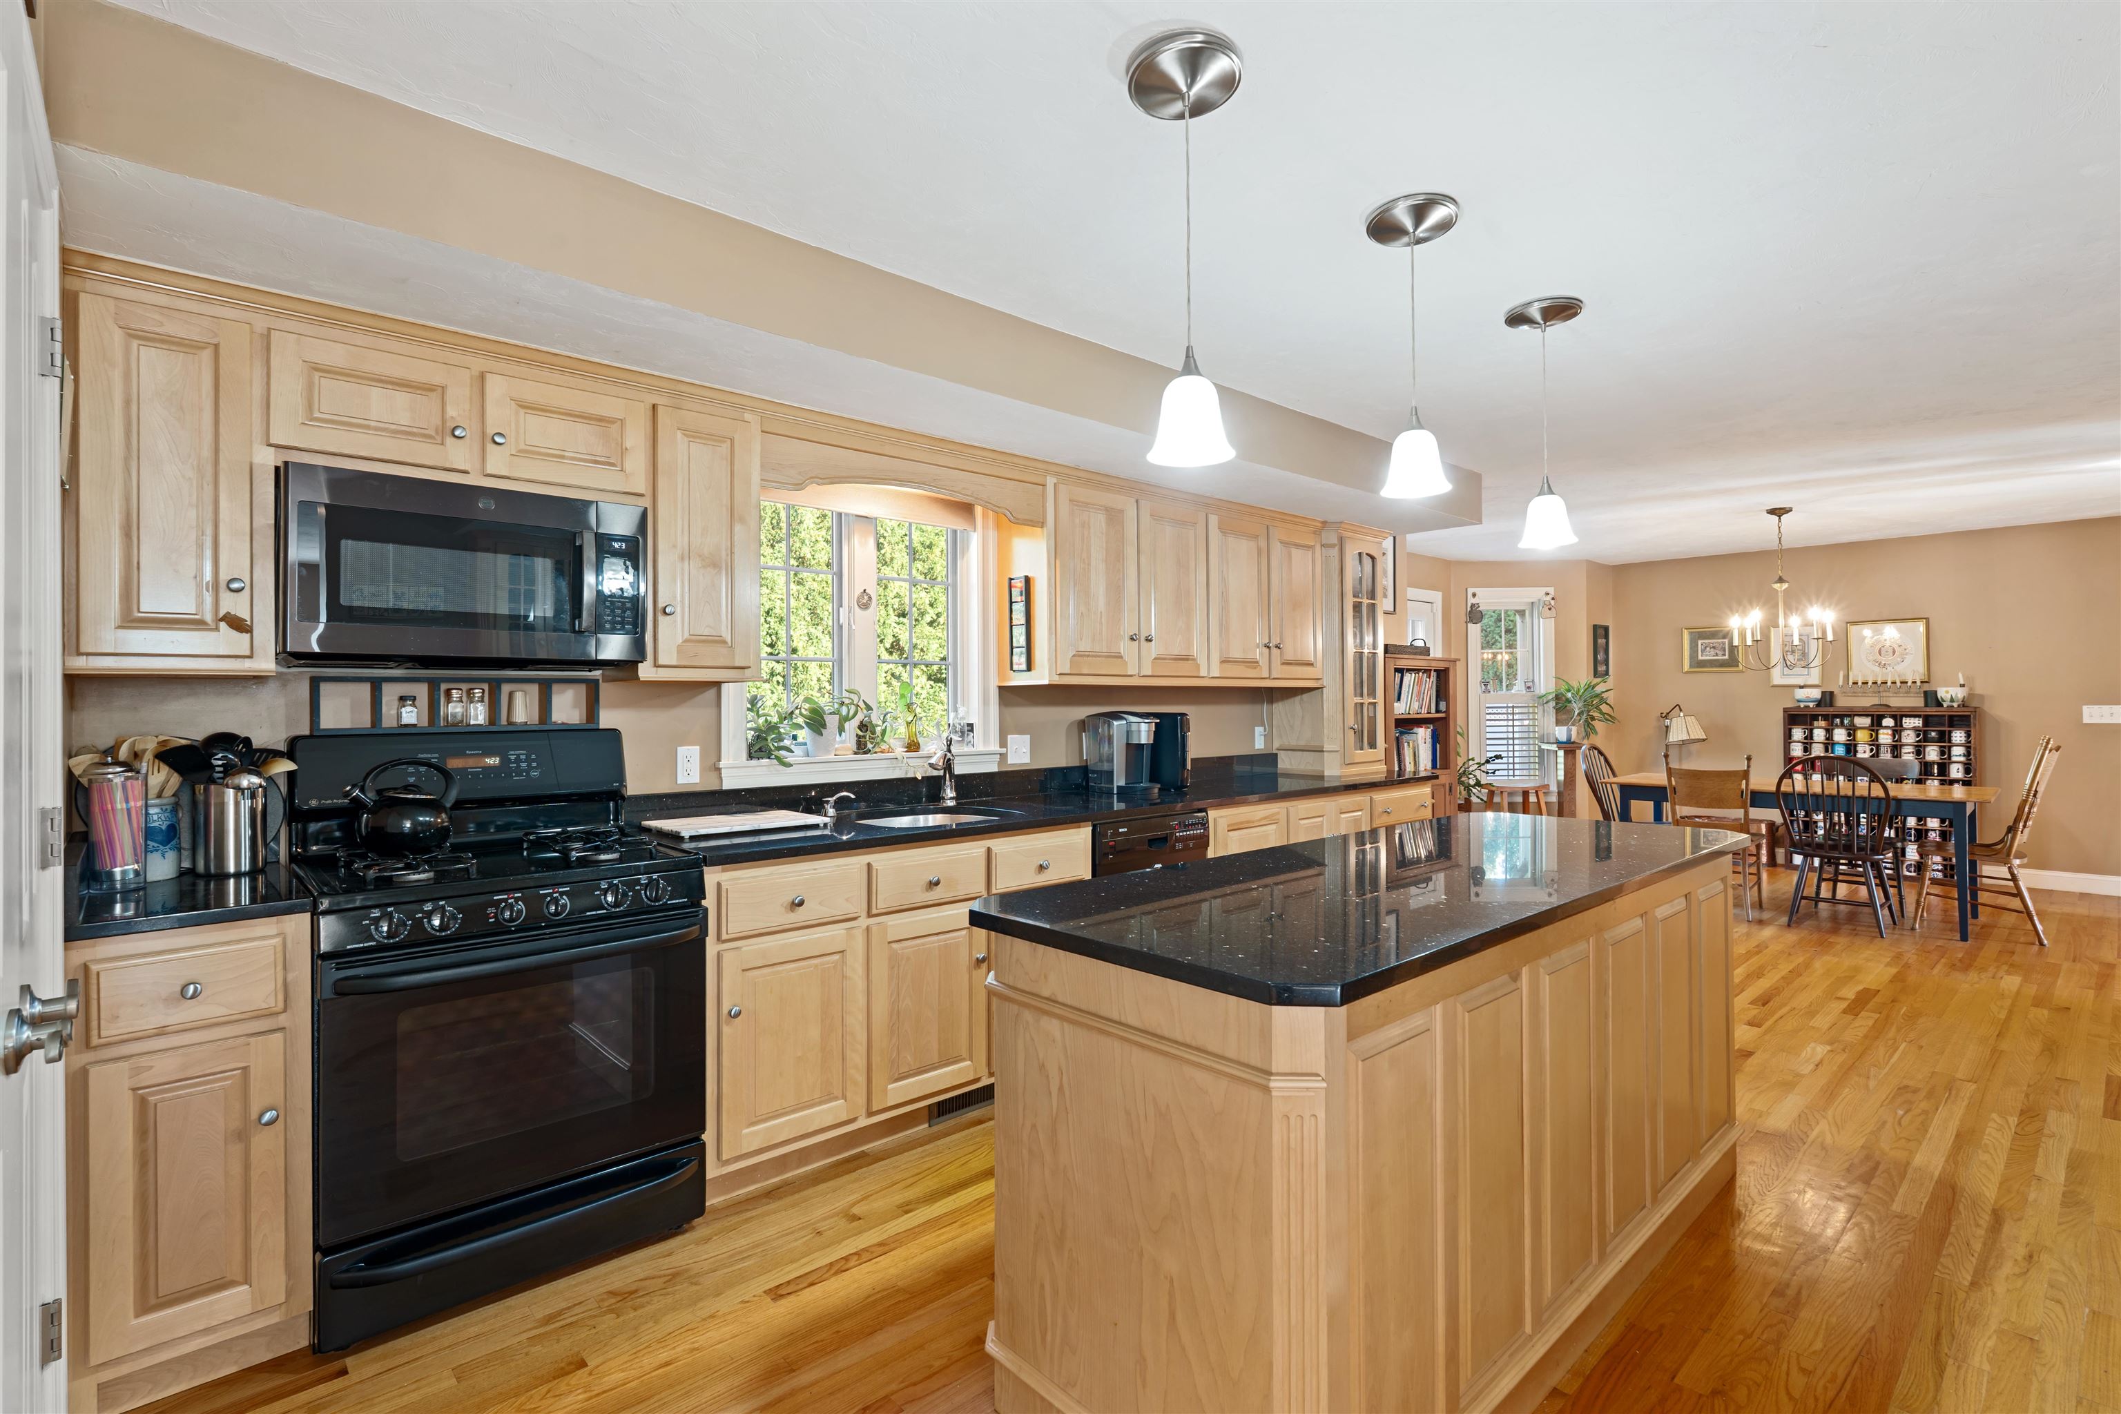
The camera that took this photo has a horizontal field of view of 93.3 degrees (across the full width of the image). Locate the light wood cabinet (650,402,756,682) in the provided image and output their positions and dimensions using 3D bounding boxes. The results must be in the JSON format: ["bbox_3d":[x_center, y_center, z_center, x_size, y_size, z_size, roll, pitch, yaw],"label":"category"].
[{"bbox_3d":[-1.109,-0.463,2.943,0.350,0.778,0.325,-1,1,-43],"label":"light wood cabinet"}]

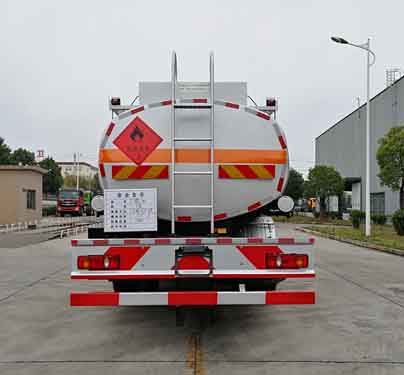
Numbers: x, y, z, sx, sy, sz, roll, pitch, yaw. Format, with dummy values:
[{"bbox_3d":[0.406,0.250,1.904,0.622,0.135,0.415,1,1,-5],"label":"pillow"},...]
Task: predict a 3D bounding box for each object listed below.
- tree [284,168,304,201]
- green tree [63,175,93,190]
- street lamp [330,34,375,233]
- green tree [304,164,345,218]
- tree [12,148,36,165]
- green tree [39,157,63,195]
[{"bbox_3d":[11.207,0.608,50.023,3.850,6.110,3.850,0,-3,1],"label":"tree"},{"bbox_3d":[-21.512,1.097,68.019,5.580,6.750,5.580,0,-3,1],"label":"green tree"},{"bbox_3d":[6.364,-2.217,16.516,1.930,8.510,0.350,0,-3,0],"label":"street lamp"},{"bbox_3d":[11.453,0.397,36.519,3.740,5.120,3.740,0,-3,1],"label":"green tree"},{"bbox_3d":[-21.824,-0.628,48.076,3.450,8.410,3.450,0,-3,1],"label":"tree"},{"bbox_3d":[-17.413,-0.061,44.047,3.380,6.910,3.380,0,-3,1],"label":"green tree"}]

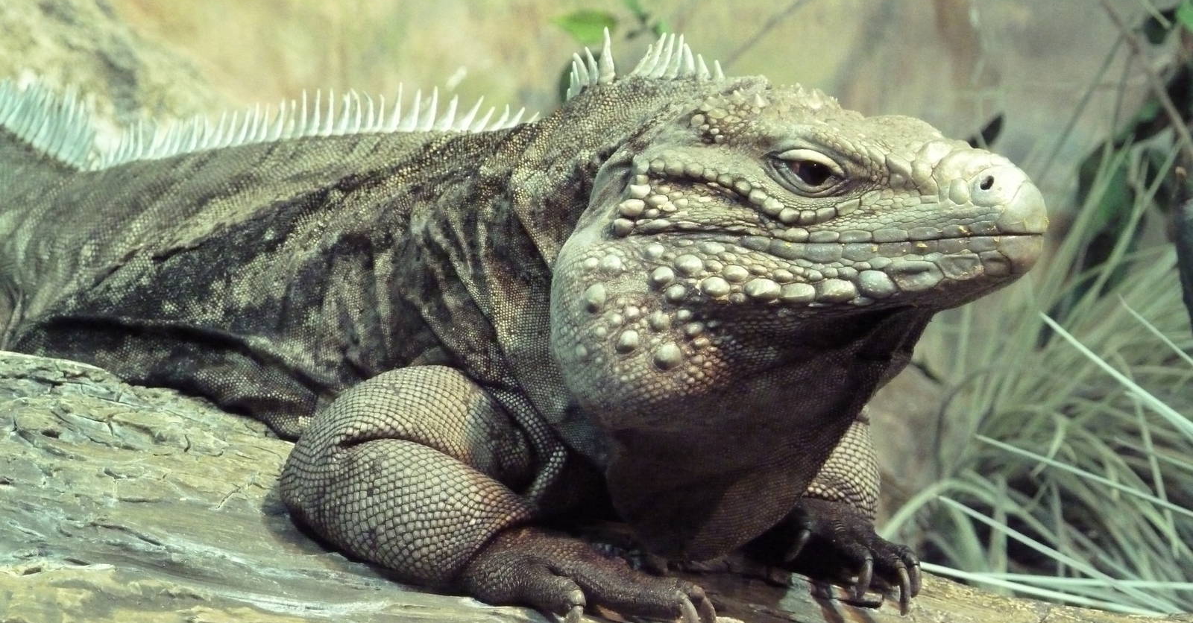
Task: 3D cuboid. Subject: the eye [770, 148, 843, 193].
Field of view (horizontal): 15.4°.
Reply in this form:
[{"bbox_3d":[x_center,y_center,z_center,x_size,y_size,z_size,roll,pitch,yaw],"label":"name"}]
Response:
[{"bbox_3d":[0.057,-0.038,1.200,0.020,0.012,0.010,7,7,7],"label":"eye"}]

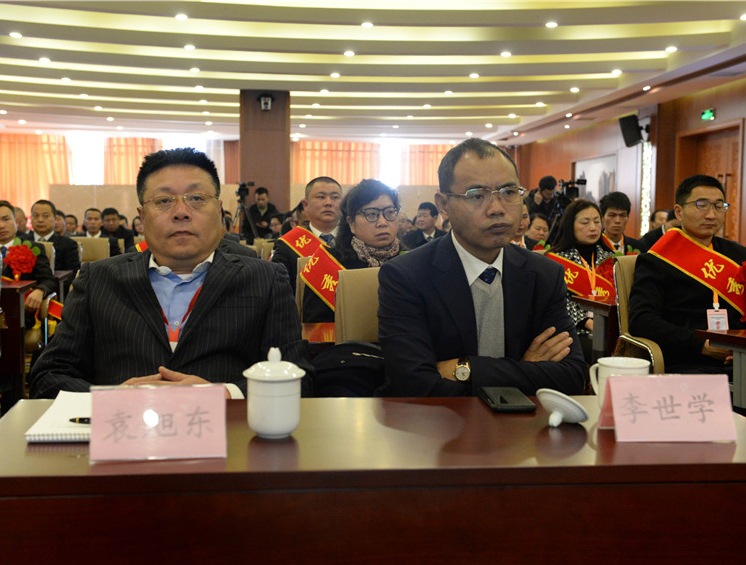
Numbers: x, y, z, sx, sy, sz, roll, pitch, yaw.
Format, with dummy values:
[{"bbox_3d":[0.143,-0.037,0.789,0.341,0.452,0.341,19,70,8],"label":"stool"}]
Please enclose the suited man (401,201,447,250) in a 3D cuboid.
[{"bbox_3d":[0.454,-0.009,8.100,0.500,1.284,0.720,1,3,6],"label":"suited man"}]

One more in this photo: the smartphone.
[{"bbox_3d":[0.266,0.230,1.955,0.079,0.017,0.152,0,4,-2],"label":"smartphone"}]

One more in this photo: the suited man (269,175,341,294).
[{"bbox_3d":[-0.254,0.137,4.980,0.540,1.324,0.750,0,3,-12],"label":"suited man"}]

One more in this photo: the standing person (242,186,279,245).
[{"bbox_3d":[-1.429,-0.438,12.700,0.500,1.600,0.360,1,3,3],"label":"standing person"}]

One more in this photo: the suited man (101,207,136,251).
[{"bbox_3d":[-2.510,-0.112,9.600,0.500,1.230,0.720,0,4,-8],"label":"suited man"}]

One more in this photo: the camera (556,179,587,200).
[{"bbox_3d":[1.840,-0.860,9.250,0.180,0.210,0.320,-1,4,-18],"label":"camera"}]

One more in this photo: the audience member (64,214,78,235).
[{"bbox_3d":[-3.720,-0.260,12.200,0.500,1.190,0.700,0,4,-9],"label":"audience member"}]

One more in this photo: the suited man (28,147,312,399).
[{"bbox_3d":[-0.415,0.355,2.040,0.600,1.270,0.720,0,4,-7],"label":"suited man"}]

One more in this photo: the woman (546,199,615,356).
[{"bbox_3d":[1.045,0.201,4.870,0.470,1.229,0.740,0,3,-12],"label":"woman"}]

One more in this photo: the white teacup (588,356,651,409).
[{"bbox_3d":[0.409,0.185,1.640,0.106,0.105,0.087,0,3,0],"label":"white teacup"}]

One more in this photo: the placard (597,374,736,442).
[{"bbox_3d":[0.501,0.210,1.680,0.200,0.100,0.085,0,4,-6],"label":"placard"}]

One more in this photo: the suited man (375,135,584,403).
[{"bbox_3d":[0.225,0.333,2.070,0.510,1.259,0.750,0,3,-13],"label":"suited man"}]

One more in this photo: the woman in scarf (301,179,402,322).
[{"bbox_3d":[-0.040,0.257,3.470,0.480,1.254,0.740,0,3,-14],"label":"woman in scarf"}]

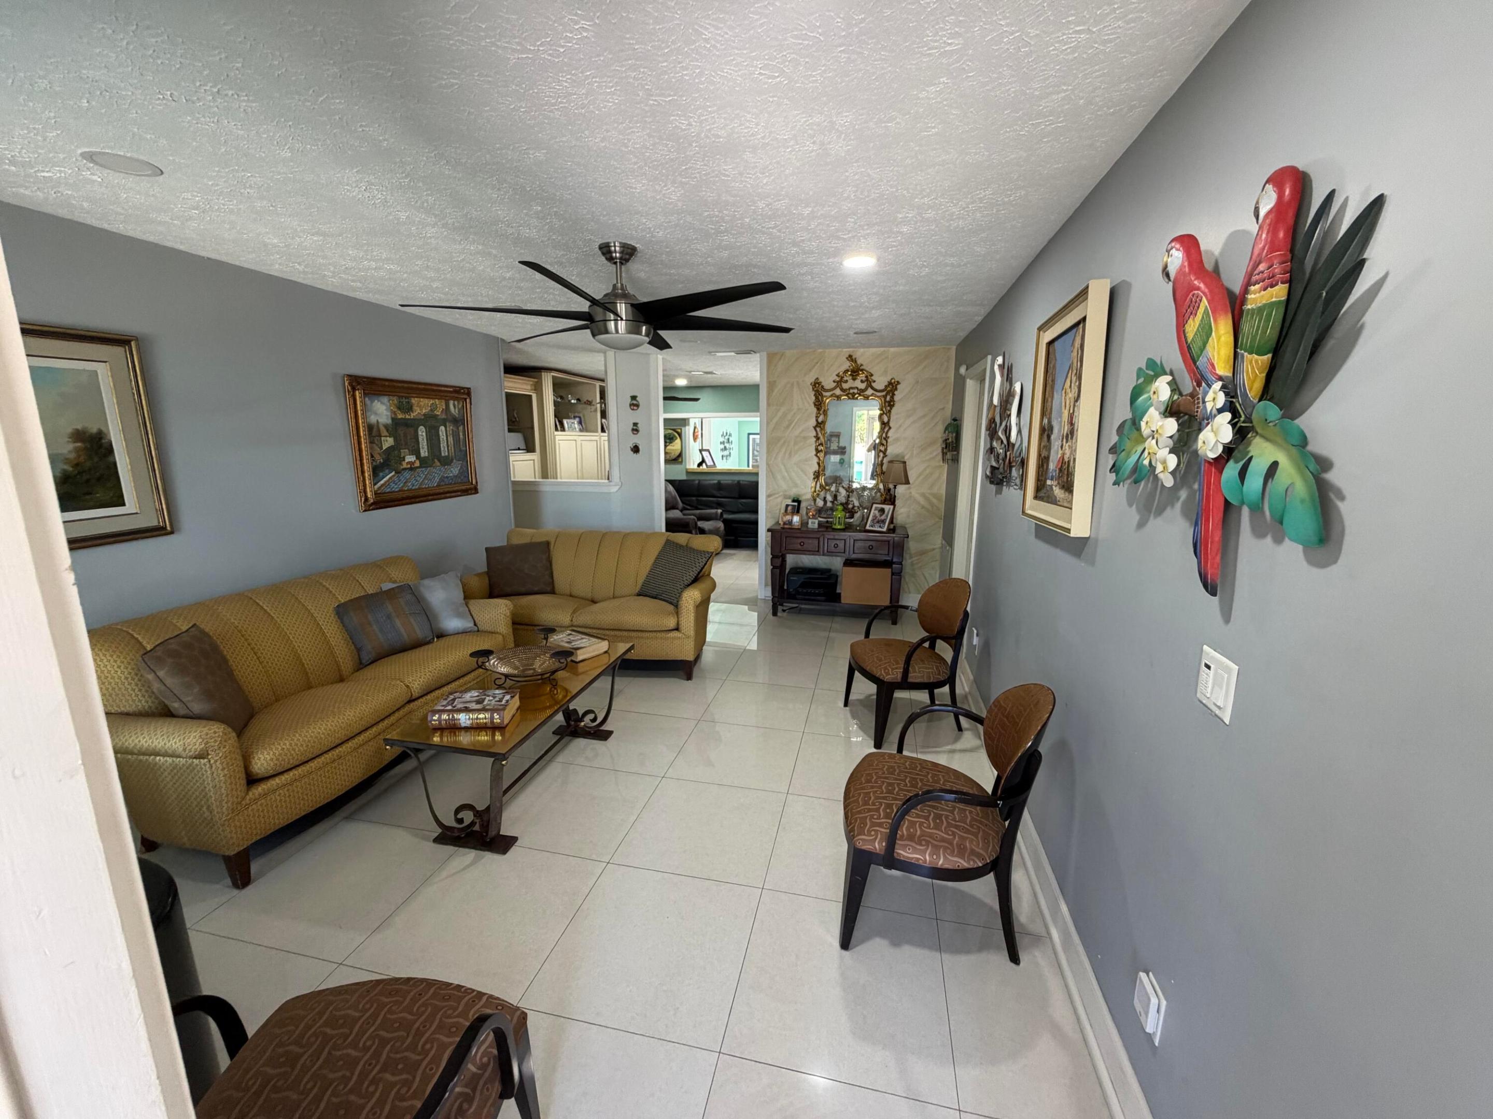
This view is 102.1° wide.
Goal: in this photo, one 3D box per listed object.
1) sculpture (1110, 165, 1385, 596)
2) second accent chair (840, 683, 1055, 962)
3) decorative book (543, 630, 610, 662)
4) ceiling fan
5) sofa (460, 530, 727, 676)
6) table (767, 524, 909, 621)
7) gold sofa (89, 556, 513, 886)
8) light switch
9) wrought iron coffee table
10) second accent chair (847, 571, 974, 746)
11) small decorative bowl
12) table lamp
[{"bbox_3d":[0.876,-0.292,1.196,0.133,0.684,0.792,3,12,12],"label":"sculpture"},{"bbox_3d":[0.626,0.799,2.016,0.587,0.859,0.605,4,12,15],"label":"second accent chair"},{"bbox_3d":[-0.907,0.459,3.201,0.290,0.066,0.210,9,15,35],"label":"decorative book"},{"bbox_3d":[-0.570,-1.163,2.711,1.670,0.455,1.760,3,12,12],"label":"ceiling fan"},{"bbox_3d":[-1.082,0.292,4.420,1.760,0.840,0.820,2,12,7],"label":"sofa"},{"bbox_3d":[0.816,0.115,5.407,1.190,0.800,0.410,3,12,12],"label":"table"},{"bbox_3d":[-1.997,0.588,2.949,0.944,0.847,1.730,3,12,13],"label":"gold sofa"},{"bbox_3d":[0.889,0.237,1.147,0.012,0.114,0.119,3,12,12],"label":"light switch"},{"bbox_3d":[-0.976,0.808,2.825,0.490,0.484,1.222,3,12,12],"label":"wrought iron coffee table"},{"bbox_3d":[0.884,0.513,3.366,0.600,0.865,0.580,-2,12,-11],"label":"second accent chair"},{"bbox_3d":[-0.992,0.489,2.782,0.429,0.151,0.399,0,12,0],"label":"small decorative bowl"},{"bbox_3d":[1.284,-0.545,5.209,0.224,0.617,0.224,3,12,12],"label":"table lamp"}]

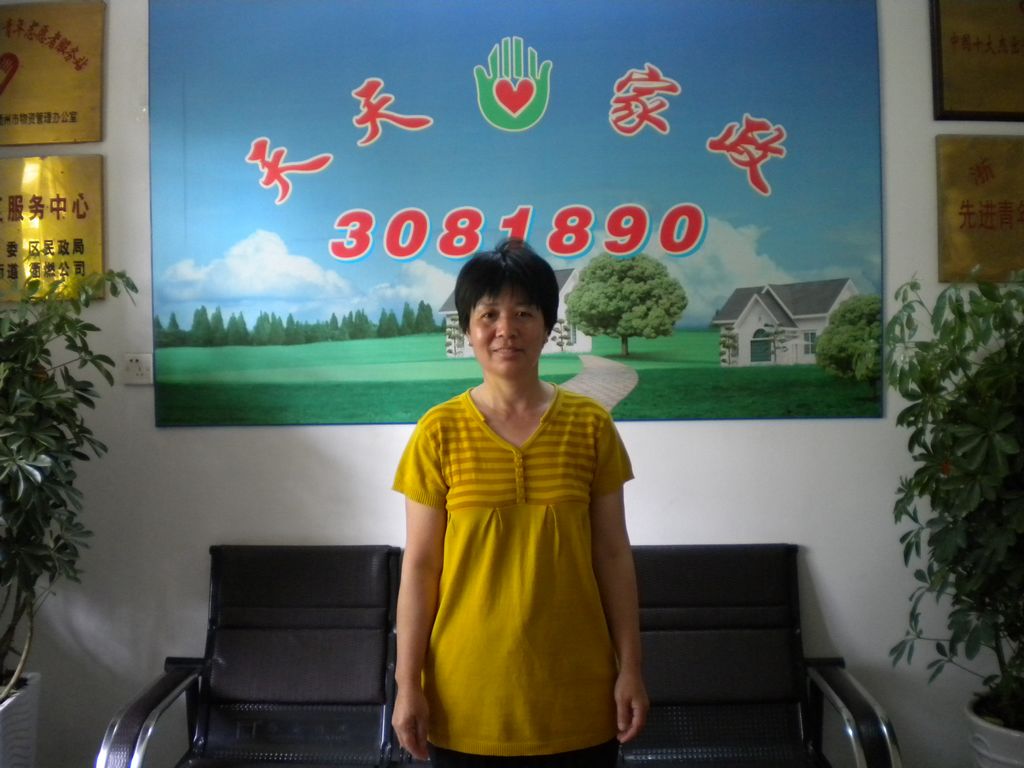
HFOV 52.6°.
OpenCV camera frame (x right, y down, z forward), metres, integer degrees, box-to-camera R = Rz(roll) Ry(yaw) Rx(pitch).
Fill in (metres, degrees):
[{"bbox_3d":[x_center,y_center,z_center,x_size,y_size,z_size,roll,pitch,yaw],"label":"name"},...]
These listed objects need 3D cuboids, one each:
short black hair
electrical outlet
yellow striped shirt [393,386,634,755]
[{"bbox_3d":[-0.010,-0.175,1.880,0.190,0.180,0.210,-1,3,-1],"label":"short black hair"},{"bbox_3d":[-1.040,-0.040,2.880,0.085,0.087,0.015,-1,3,0],"label":"electrical outlet"},{"bbox_3d":[0.003,0.326,1.900,0.445,0.645,0.260,-1,3,-1],"label":"yellow striped shirt"}]

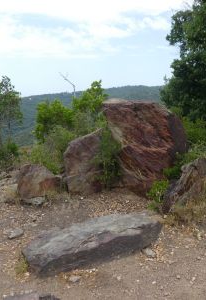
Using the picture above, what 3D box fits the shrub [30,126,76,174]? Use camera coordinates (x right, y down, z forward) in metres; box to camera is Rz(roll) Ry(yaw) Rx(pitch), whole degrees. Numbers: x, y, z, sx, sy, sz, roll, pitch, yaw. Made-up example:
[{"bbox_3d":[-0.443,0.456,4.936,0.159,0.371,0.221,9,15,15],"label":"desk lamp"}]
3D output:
[{"bbox_3d":[-1.130,-0.018,6.338,0.960,1.020,0.850,0,10,0],"label":"shrub"}]

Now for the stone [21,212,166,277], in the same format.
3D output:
[{"bbox_3d":[-0.075,0.949,2.993,1.480,0.240,0.460,-5,11,-25],"label":"stone"}]

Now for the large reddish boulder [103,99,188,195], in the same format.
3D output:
[{"bbox_3d":[0.730,-0.098,5.086,1.270,1.600,0.850,-2,10,-10],"label":"large reddish boulder"}]

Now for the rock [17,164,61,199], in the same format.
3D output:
[{"bbox_3d":[-1.065,0.499,4.854,0.660,0.520,0.480,1,10,8],"label":"rock"}]

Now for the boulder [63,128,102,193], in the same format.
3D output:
[{"bbox_3d":[-0.310,0.173,4.980,0.700,1.100,0.500,1,10,8],"label":"boulder"}]

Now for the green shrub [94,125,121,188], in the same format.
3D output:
[{"bbox_3d":[0.075,0.149,4.946,0.470,1.100,0.420,0,10,0],"label":"green shrub"}]

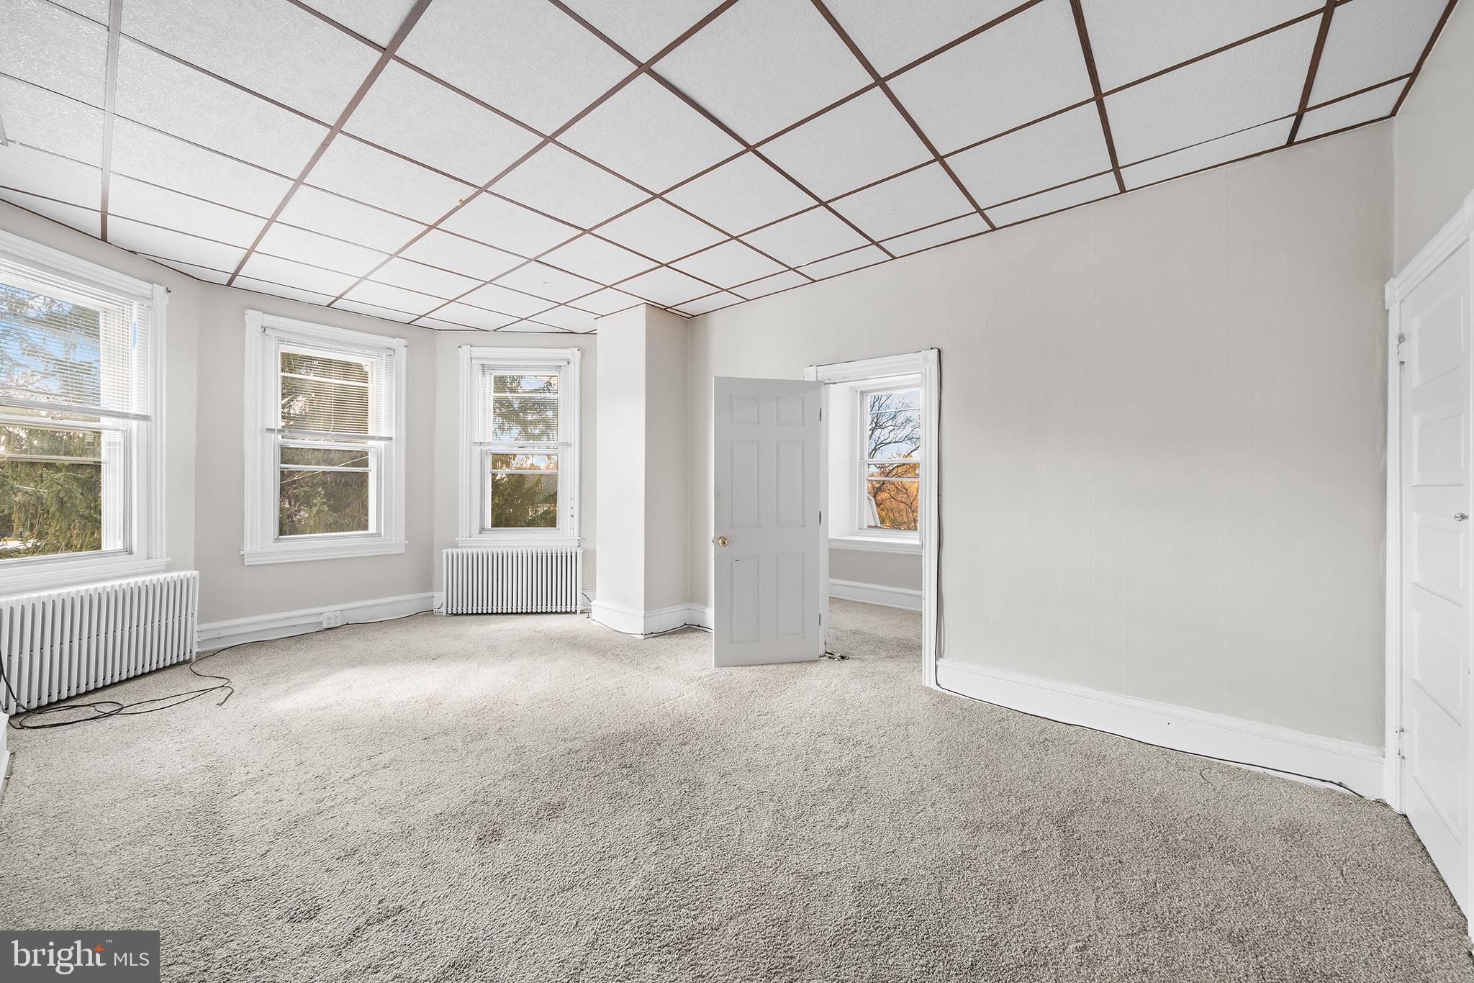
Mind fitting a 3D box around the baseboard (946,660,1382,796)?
[{"bbox_3d":[1.981,1.173,2.789,1.830,0.200,0.024,0,1,39],"label":"baseboard"}]

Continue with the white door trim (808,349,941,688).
[{"bbox_3d":[0.936,0.165,3.716,0.969,2.145,0.158,1,1,40],"label":"white door trim"}]

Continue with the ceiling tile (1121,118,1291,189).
[{"bbox_3d":[2.107,-1.528,2.421,0.595,0.022,0.256,1,1,40],"label":"ceiling tile"}]

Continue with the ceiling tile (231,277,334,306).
[{"bbox_3d":[-3.475,-1.545,4.101,0.285,0.020,0.595,0,1,39],"label":"ceiling tile"}]

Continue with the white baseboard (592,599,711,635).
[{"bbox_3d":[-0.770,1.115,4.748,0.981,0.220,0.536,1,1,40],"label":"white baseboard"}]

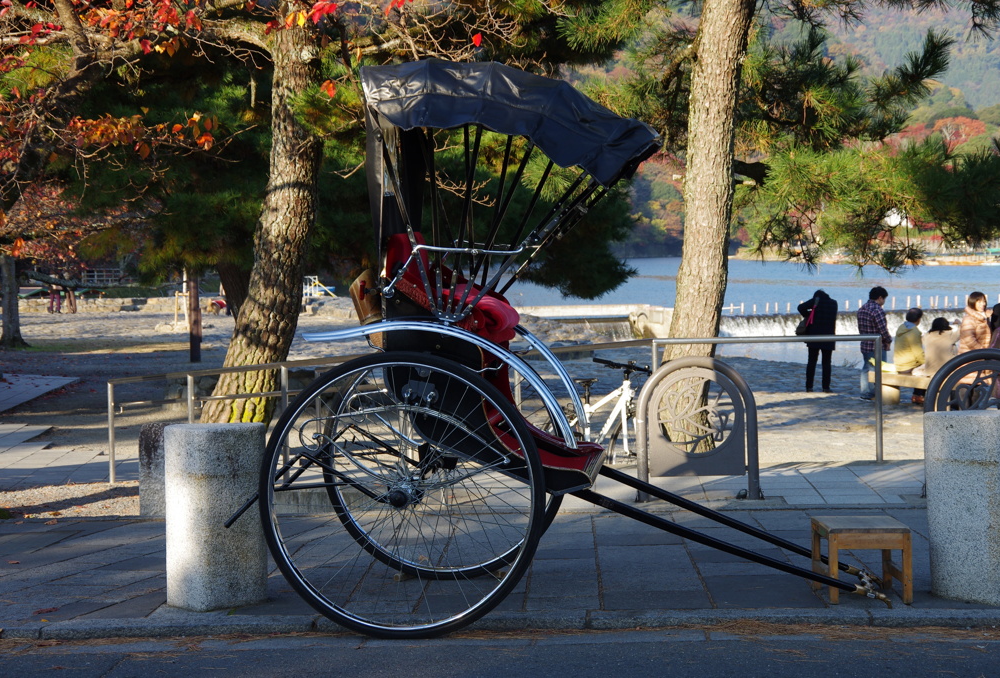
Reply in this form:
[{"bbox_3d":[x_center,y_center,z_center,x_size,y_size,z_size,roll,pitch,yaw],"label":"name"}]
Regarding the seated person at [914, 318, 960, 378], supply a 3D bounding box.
[{"bbox_3d":[5.782,0.301,26.700,0.720,1.200,0.500,-2,3,-31],"label":"seated person"}]

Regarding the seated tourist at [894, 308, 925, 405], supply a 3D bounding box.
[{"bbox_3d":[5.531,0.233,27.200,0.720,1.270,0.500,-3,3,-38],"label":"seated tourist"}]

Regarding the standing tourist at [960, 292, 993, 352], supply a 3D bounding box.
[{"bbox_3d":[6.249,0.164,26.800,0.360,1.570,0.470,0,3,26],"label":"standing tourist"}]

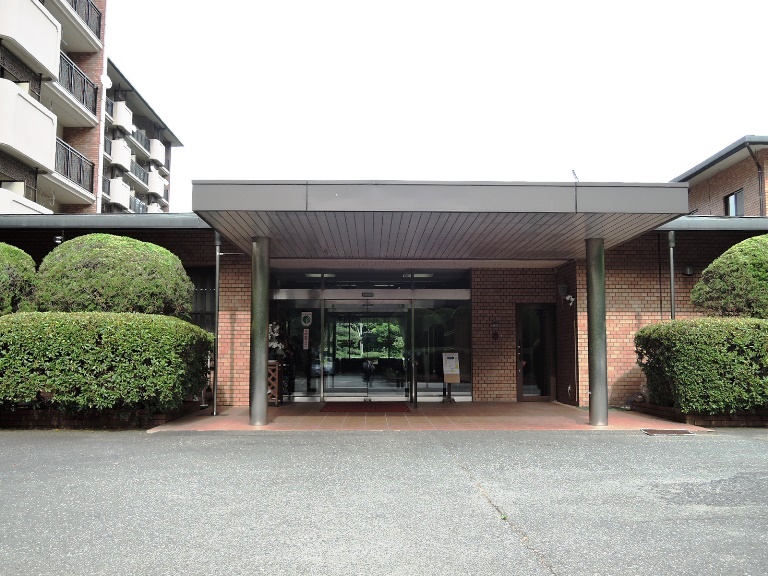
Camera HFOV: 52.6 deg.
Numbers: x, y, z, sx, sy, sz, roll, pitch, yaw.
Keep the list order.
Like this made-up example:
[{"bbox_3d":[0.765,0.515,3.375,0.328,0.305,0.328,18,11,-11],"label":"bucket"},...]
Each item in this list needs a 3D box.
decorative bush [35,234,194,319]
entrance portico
[{"bbox_3d":[-4.451,-0.142,12.847,2.576,1.500,2.266,0,-5,-1],"label":"decorative bush"},{"bbox_3d":[0.678,0.479,12.068,6.197,3.196,5.047,0,-5,-1],"label":"entrance portico"}]

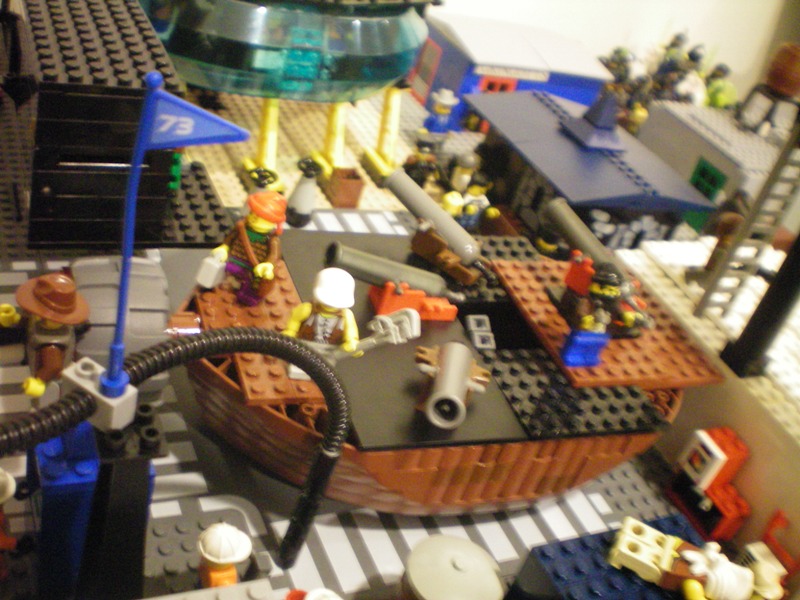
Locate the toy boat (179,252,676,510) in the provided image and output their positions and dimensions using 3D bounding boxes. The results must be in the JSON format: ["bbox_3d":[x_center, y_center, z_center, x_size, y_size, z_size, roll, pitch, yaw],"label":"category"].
[{"bbox_3d":[0.006,0.028,0.366,0.210,0.061,0.134,0,37,-25],"label":"toy boat"}]

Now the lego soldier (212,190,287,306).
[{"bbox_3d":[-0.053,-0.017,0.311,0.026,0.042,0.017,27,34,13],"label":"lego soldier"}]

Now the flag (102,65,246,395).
[{"bbox_3d":[-0.050,-0.011,0.189,0.026,0.080,0.007,-3,39,-29],"label":"flag"}]

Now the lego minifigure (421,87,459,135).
[{"bbox_3d":[0.028,-0.119,0.594,0.026,0.044,0.018,19,33,2],"label":"lego minifigure"}]

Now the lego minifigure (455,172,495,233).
[{"bbox_3d":[0.043,-0.052,0.501,0.026,0.044,0.018,8,34,-14],"label":"lego minifigure"}]

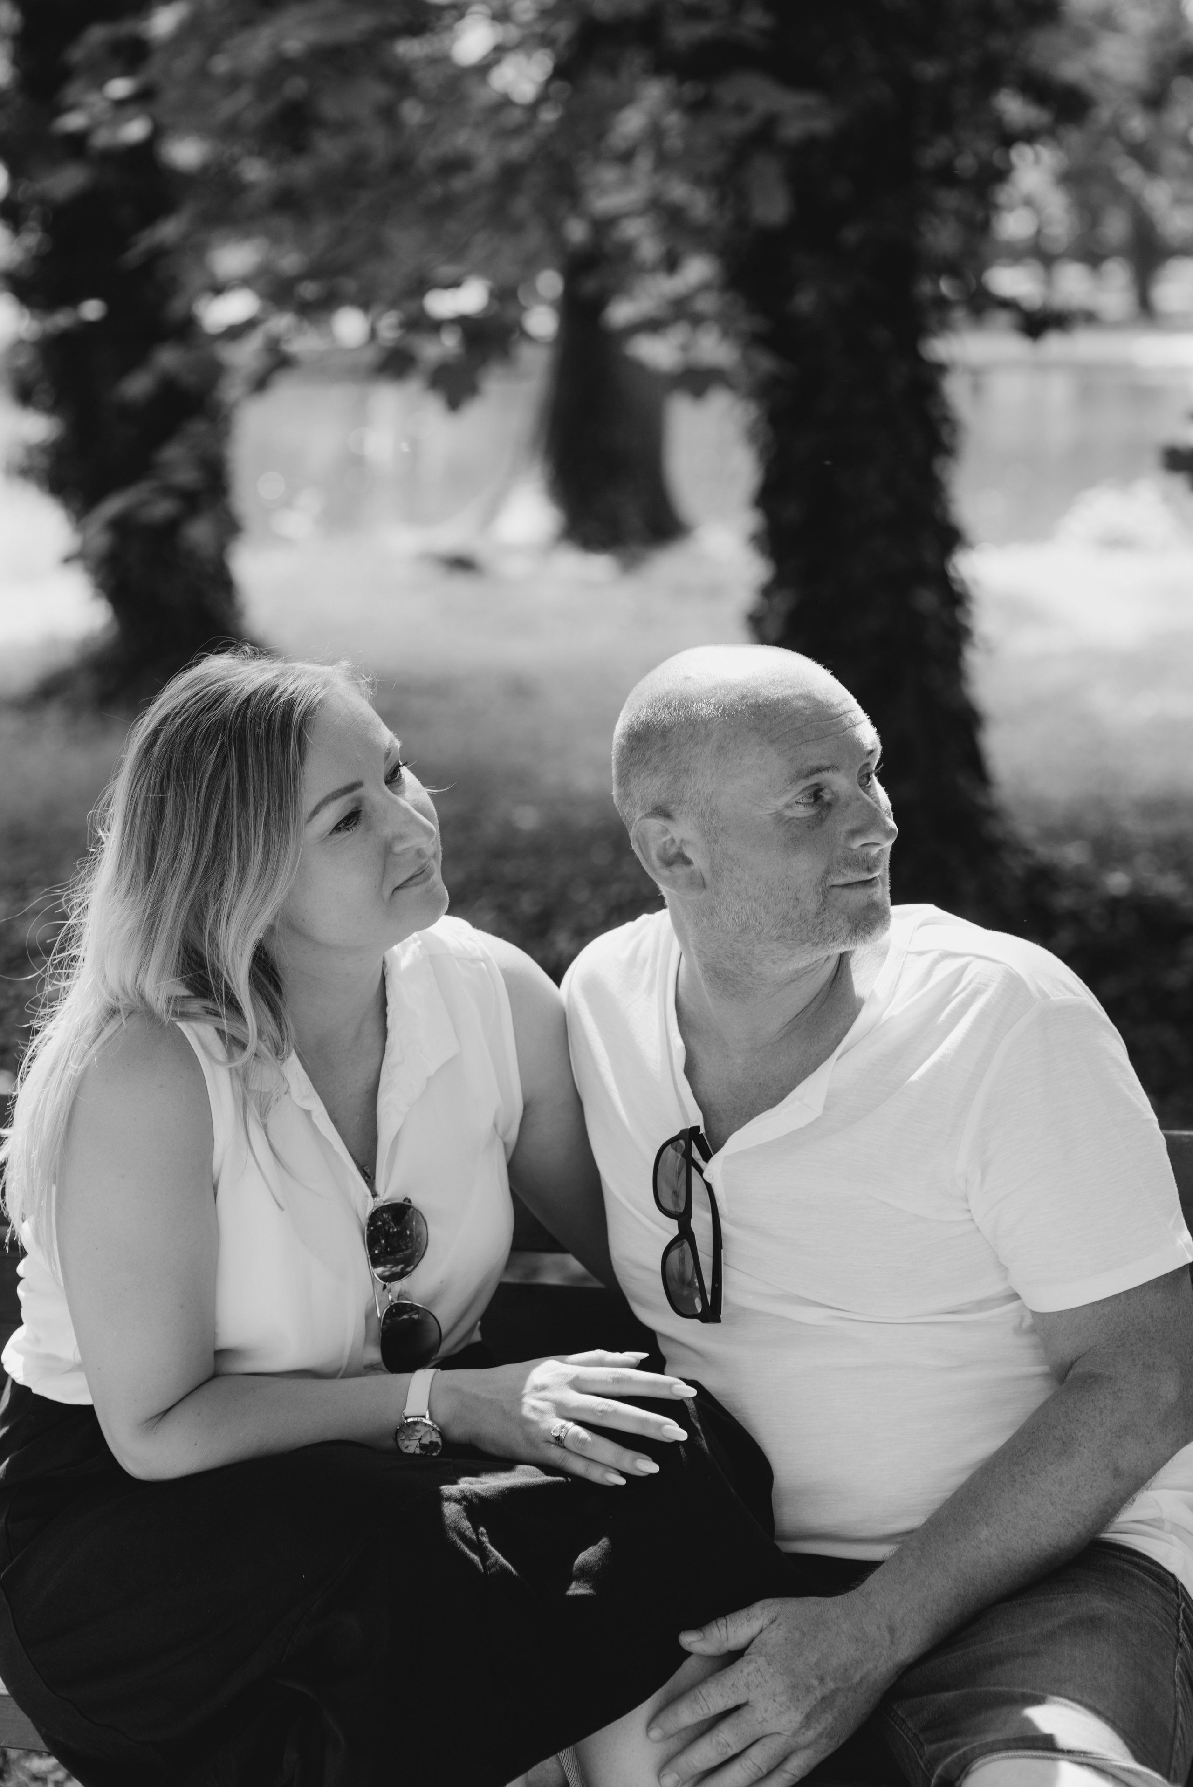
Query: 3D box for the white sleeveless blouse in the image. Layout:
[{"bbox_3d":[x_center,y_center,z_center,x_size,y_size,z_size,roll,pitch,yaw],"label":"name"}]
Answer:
[{"bbox_3d":[-0.244,0.195,3.120,0.380,0.380,0.270,-7,23,-39],"label":"white sleeveless blouse"}]

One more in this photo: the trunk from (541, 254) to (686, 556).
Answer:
[{"bbox_3d":[0.089,-2.528,21.500,0.680,1.580,0.660,0,8,0],"label":"trunk"}]

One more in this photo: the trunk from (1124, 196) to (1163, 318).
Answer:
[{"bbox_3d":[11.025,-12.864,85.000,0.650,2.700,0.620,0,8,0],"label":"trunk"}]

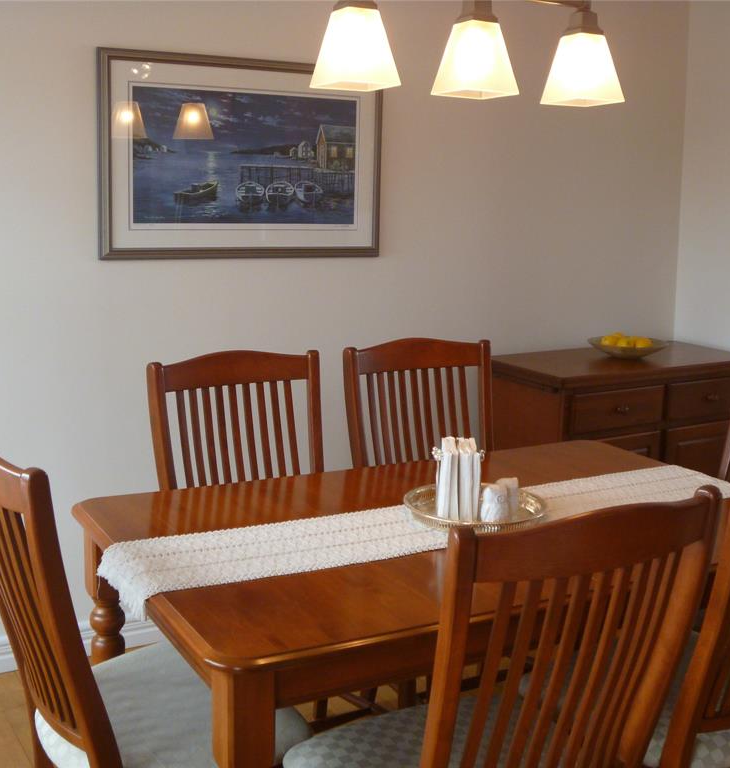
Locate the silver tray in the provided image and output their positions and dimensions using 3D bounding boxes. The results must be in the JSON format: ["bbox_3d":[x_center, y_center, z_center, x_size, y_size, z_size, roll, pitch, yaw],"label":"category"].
[{"bbox_3d":[0.230,0.264,2.188,0.305,0.032,0.305,0,10,0],"label":"silver tray"}]

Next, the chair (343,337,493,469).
[{"bbox_3d":[0.281,0.412,2.845,0.490,1.020,0.560,-5,11,-28],"label":"chair"}]

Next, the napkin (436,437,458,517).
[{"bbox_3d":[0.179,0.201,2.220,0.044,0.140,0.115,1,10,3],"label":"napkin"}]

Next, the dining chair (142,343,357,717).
[{"bbox_3d":[-0.219,0.454,2.578,0.490,1.020,0.560,-5,11,-28],"label":"dining chair"}]

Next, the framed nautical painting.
[{"bbox_3d":[-0.355,-0.699,3.225,0.940,0.608,0.030,-5,11,-28],"label":"framed nautical painting"}]

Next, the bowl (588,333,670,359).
[{"bbox_3d":[0.967,-0.141,3.807,0.300,0.080,0.300,0,10,0],"label":"bowl"}]

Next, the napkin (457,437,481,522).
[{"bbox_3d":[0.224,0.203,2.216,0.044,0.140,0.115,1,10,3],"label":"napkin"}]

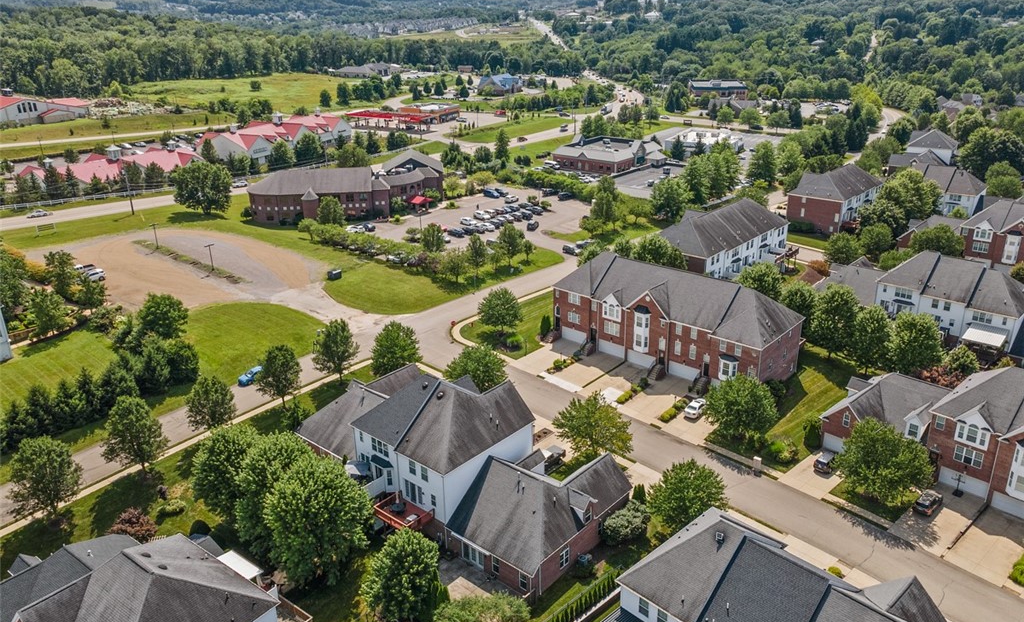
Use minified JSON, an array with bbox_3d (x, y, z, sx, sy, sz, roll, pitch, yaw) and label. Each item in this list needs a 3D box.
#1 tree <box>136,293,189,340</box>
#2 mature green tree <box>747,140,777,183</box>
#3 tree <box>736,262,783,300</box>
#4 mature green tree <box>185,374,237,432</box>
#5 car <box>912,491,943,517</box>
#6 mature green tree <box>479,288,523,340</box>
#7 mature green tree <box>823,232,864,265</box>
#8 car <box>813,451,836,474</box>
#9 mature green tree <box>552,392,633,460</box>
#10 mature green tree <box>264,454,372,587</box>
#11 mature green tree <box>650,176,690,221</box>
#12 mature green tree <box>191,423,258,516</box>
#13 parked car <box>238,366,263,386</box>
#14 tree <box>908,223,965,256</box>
[{"bbox_3d":[-56.660,1.480,115.230,7.600,9.000,7.600,-11,24,-26],"label":"tree"},{"bbox_3d":[78.130,-46.000,222.700,8.840,14.030,8.840,-1,21,0],"label":"mature green tree"},{"bbox_3d":[41.900,-2.640,120.540,7.500,11.310,7.500,-1,21,0],"label":"tree"},{"bbox_3d":[-36.716,11.855,87.187,6.246,8.622,6.246,-1,20,0],"label":"mature green tree"},{"bbox_3d":[48.631,22.503,83.000,4.450,1.650,1.850,-18,26,-39],"label":"car"},{"bbox_3d":[-1.876,0.323,116.814,7.300,8.600,7.300,-1,21,0],"label":"mature green tree"},{"bbox_3d":[66.409,-12.149,142.467,7.870,7.527,7.870,-1,20,0],"label":"mature green tree"},{"bbox_3d":[39.370,18.360,87.990,4.600,1.680,1.820,-20,28,-40],"label":"car"},{"bbox_3d":[9.440,13.880,83.600,9.330,8.420,9.330,-1,21,0],"label":"mature green tree"},{"bbox_3d":[-17.469,19.549,64.739,9.700,13.800,9.700,-1,21,0],"label":"mature green tree"},{"bbox_3d":[43.100,-30.340,192.930,11.200,12.600,11.200,4,22,12],"label":"mature green tree"},{"bbox_3d":[-29.257,16.735,73.669,7.462,10.605,7.462,-1,20,0],"label":"mature green tree"},{"bbox_3d":[-37.060,9.330,103.470,1.880,1.480,4.800,16,27,37],"label":"parked car"},{"bbox_3d":[93.560,-14.760,156.500,10.900,8.500,10.900,12,25,29],"label":"tree"}]

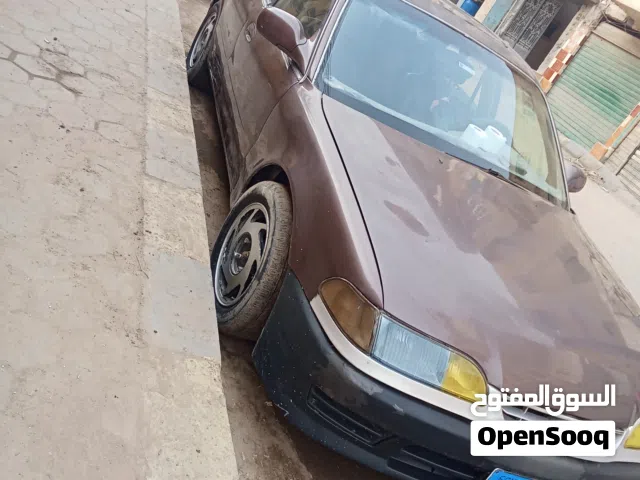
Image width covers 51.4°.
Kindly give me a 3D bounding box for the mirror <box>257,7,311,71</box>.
[{"bbox_3d":[-0.146,-0.807,2.645,0.230,0.155,0.140,21,26,-26],"label":"mirror"}]

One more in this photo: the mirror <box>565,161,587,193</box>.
[{"bbox_3d":[1.248,-0.313,3.360,0.230,0.155,0.140,21,26,-26],"label":"mirror"}]

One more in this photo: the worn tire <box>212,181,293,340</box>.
[{"bbox_3d":[-0.217,0.076,2.451,0.190,0.585,0.585,20,27,-29],"label":"worn tire"}]

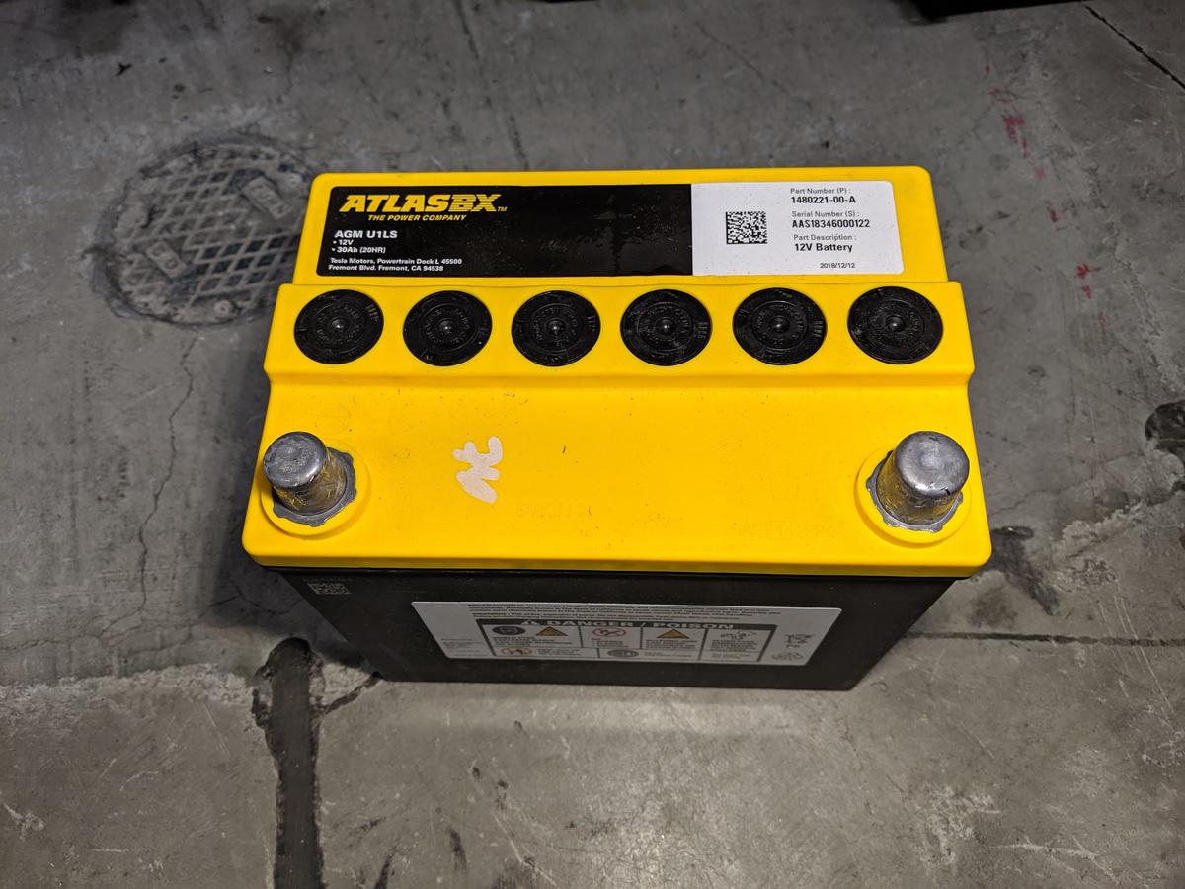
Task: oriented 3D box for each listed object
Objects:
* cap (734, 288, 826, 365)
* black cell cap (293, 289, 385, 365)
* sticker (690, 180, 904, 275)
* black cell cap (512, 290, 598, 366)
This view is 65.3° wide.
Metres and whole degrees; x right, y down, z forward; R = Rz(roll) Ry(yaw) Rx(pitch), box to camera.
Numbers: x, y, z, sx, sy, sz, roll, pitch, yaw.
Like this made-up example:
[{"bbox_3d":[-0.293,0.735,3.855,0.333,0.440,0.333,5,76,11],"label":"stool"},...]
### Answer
[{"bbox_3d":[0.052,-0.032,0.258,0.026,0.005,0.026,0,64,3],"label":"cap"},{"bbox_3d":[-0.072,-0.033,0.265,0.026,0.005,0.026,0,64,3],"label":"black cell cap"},{"bbox_3d":[0.062,-0.066,0.282,0.062,0.001,0.035,0,64,3],"label":"sticker"},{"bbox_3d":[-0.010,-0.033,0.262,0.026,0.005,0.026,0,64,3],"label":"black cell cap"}]

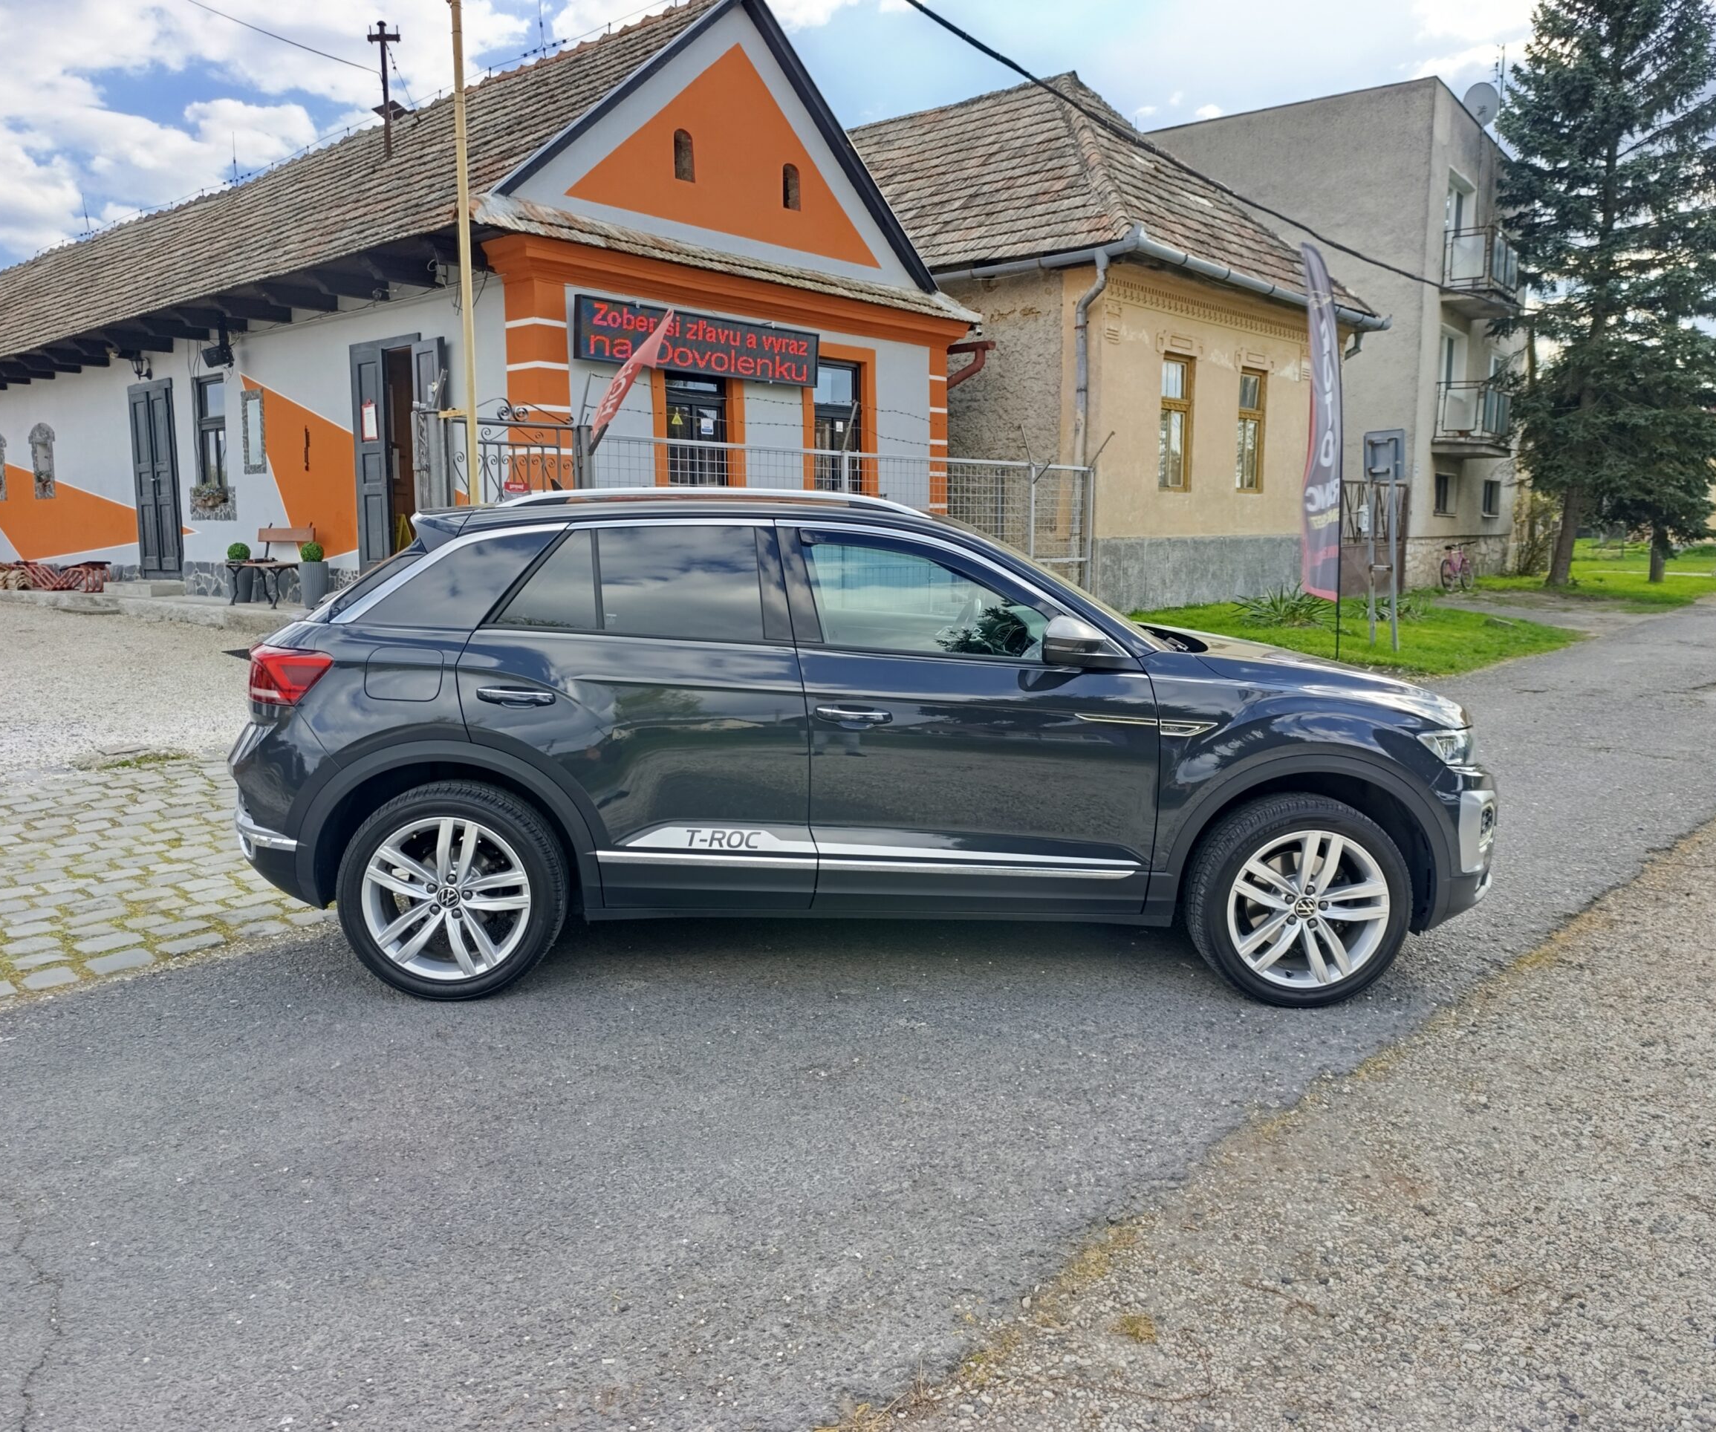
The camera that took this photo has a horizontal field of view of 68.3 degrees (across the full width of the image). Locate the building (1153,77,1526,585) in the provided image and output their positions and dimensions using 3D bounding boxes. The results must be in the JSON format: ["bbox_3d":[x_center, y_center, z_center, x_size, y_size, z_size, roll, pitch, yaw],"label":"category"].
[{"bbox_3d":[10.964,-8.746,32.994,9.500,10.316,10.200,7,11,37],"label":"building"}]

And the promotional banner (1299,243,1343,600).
[{"bbox_3d":[4.718,-2.959,12.905,0.120,3.575,0.500,-7,11,-41],"label":"promotional banner"}]

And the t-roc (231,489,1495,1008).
[{"bbox_3d":[0.070,-0.024,4.620,4.236,1.573,1.880,1,9,-2],"label":"t-roc"}]

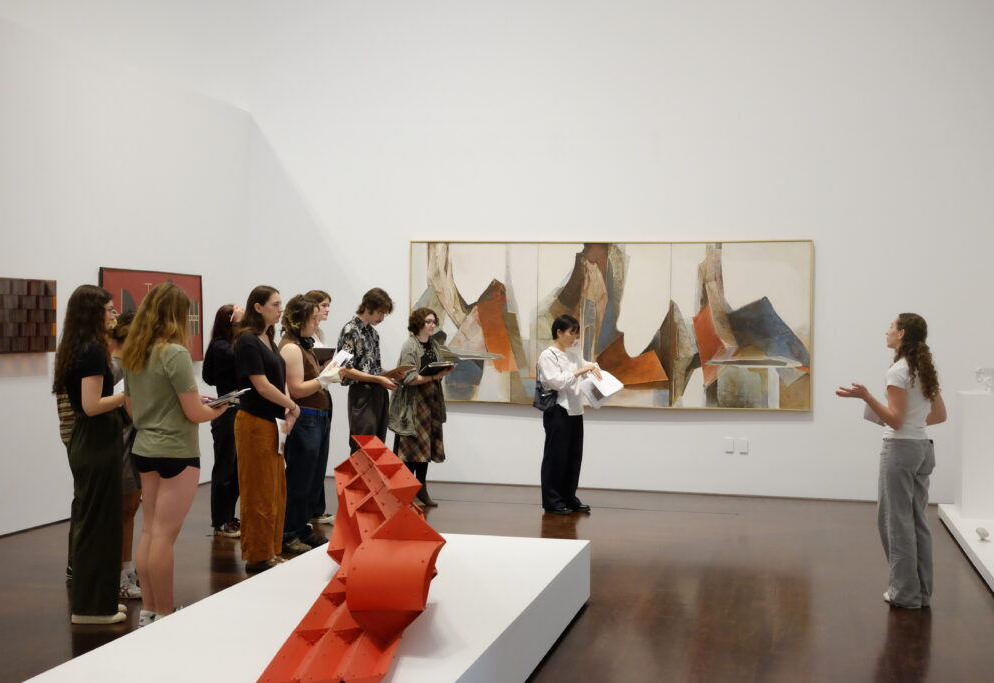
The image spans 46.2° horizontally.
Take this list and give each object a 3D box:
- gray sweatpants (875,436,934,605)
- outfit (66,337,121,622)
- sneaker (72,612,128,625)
[{"bbox_3d":[2.265,0.985,6.413,0.360,0.926,0.290,0,1,-45],"label":"gray sweatpants"},{"bbox_3d":[-2.039,0.689,5.933,0.310,1.388,0.400,0,1,-8],"label":"outfit"},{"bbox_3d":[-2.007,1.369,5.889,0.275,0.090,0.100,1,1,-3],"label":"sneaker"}]

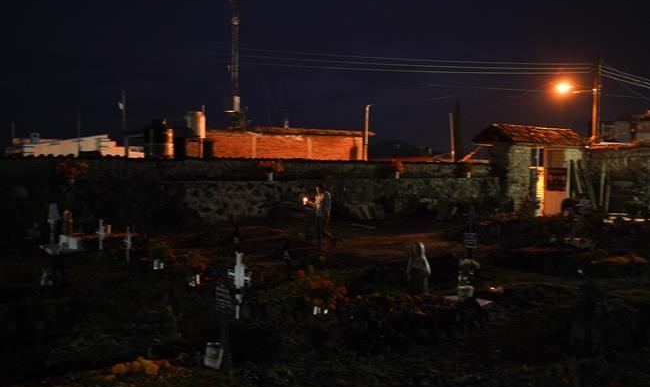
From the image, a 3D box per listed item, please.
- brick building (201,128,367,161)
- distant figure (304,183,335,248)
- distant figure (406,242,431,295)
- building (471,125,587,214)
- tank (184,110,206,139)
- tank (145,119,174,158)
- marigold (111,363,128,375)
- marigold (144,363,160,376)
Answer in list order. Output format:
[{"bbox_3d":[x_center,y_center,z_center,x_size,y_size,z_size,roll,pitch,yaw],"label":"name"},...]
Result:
[{"bbox_3d":[-2.970,-1.166,32.000,9.500,3.900,5.000,-2,2,-38],"label":"brick building"},{"bbox_3d":[-0.118,0.588,16.500,0.700,1.660,0.480,-1,2,-16],"label":"distant figure"},{"bbox_3d":[1.347,1.080,9.100,0.340,0.770,0.250,0,2,6],"label":"distant figure"},{"bbox_3d":[9.200,-0.992,28.300,5.700,4.000,2.200,-2,2,-38],"label":"building"},{"bbox_3d":[-6.048,-3.176,29.500,1.020,1.320,1.020,0,2,0],"label":"tank"},{"bbox_3d":[-6.812,-2.223,26.000,1.220,1.600,1.220,0,2,0],"label":"tank"},{"bbox_3d":[-1.529,1.309,4.700,0.110,0.075,0.110,0,2,0],"label":"marigold"},{"bbox_3d":[-1.283,1.309,4.700,0.110,0.075,0.110,0,2,0],"label":"marigold"}]

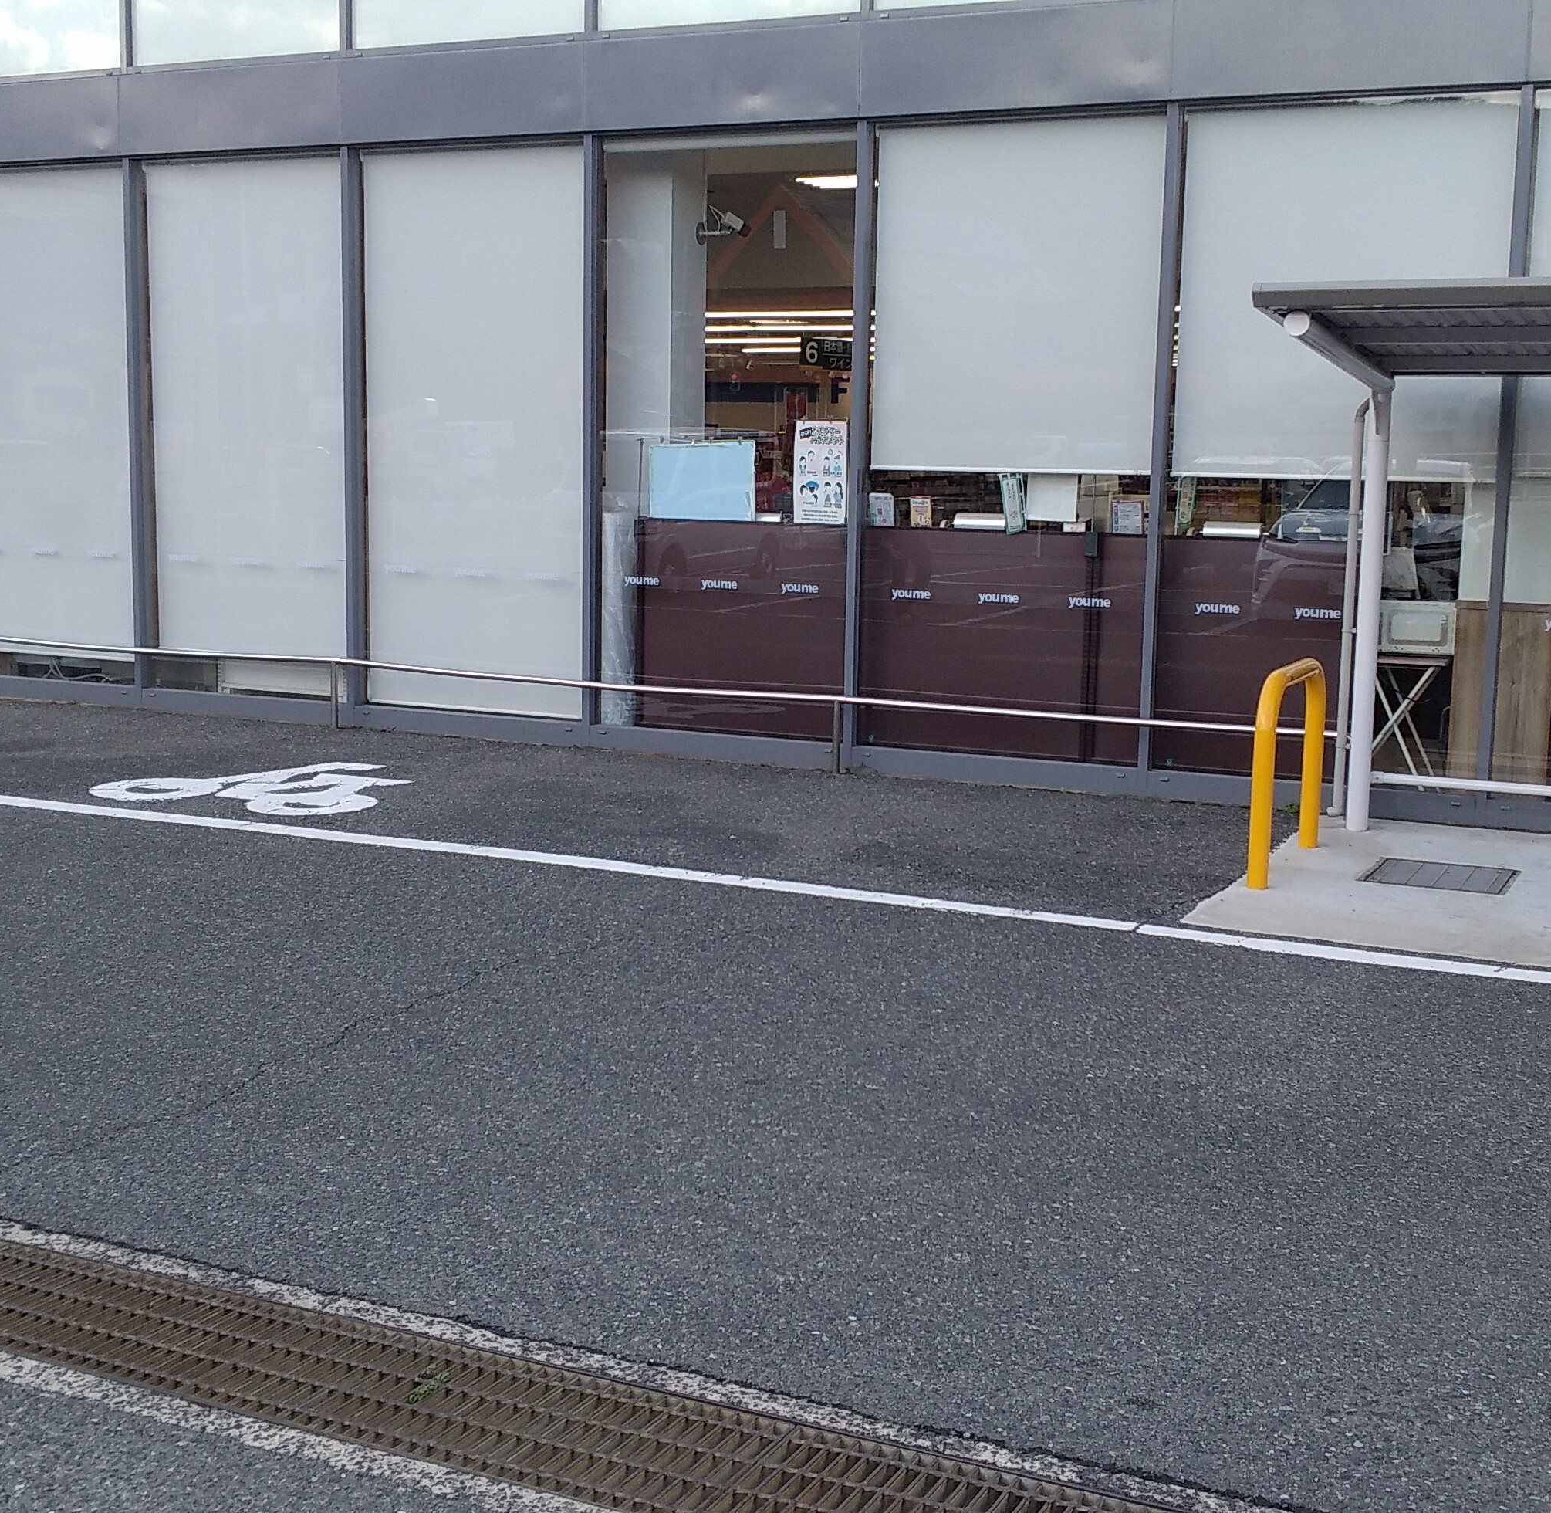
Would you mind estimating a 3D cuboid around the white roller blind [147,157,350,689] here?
[{"bbox_3d":[-2.923,-1.883,10.225,1.358,2.788,0.070,5,9,22],"label":"white roller blind"}]

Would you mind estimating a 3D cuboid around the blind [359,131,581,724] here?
[{"bbox_3d":[-1.673,-1.784,10.106,1.383,3.055,0.060,5,9,22],"label":"blind"}]

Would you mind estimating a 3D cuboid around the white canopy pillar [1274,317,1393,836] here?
[{"bbox_3d":[2.336,-0.672,7.733,0.120,2.203,1.688,6,9,30],"label":"white canopy pillar"}]

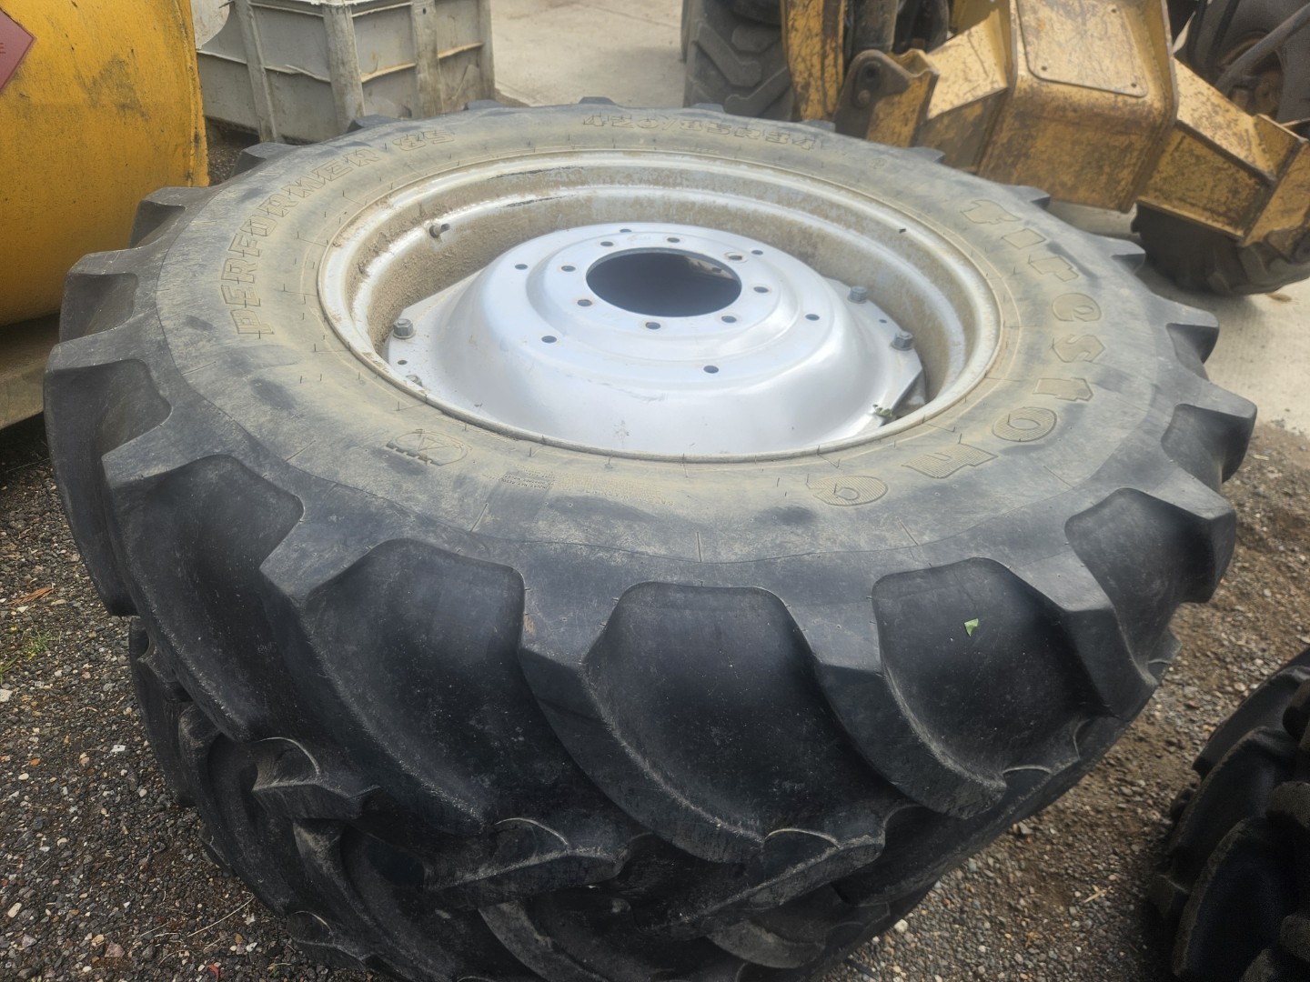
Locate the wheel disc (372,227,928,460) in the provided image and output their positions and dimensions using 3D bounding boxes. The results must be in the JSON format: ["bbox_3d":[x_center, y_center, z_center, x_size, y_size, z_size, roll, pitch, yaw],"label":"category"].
[{"bbox_3d":[0.010,-0.258,1.267,0.775,0.110,0.775,3,39,-2],"label":"wheel disc"}]

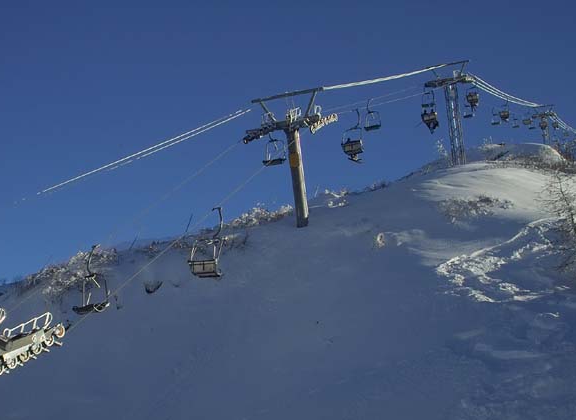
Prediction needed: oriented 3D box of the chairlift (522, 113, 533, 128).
[{"bbox_3d":[30.705,-11.962,98.500,1.200,2.350,0.850,-4,-10,26],"label":"chairlift"}]

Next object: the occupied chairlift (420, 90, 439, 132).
[{"bbox_3d":[10.550,-7.378,56.800,1.200,2.800,1.000,-4,-10,26],"label":"occupied chairlift"}]

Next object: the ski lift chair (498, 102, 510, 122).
[{"bbox_3d":[23.790,-10.879,84.600,1.200,2.400,0.950,-4,-10,26],"label":"ski lift chair"}]

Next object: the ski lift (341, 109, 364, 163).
[{"bbox_3d":[3.580,-4.158,42.400,1.200,2.750,0.950,-4,-10,26],"label":"ski lift"}]

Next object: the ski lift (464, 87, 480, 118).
[{"bbox_3d":[16.968,-10.098,71.000,1.250,2.700,1.000,-4,-10,26],"label":"ski lift"}]

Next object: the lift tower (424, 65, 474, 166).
[{"bbox_3d":[15.237,-8.786,71.091,4.700,9.500,4.000,-4,2,26],"label":"lift tower"}]

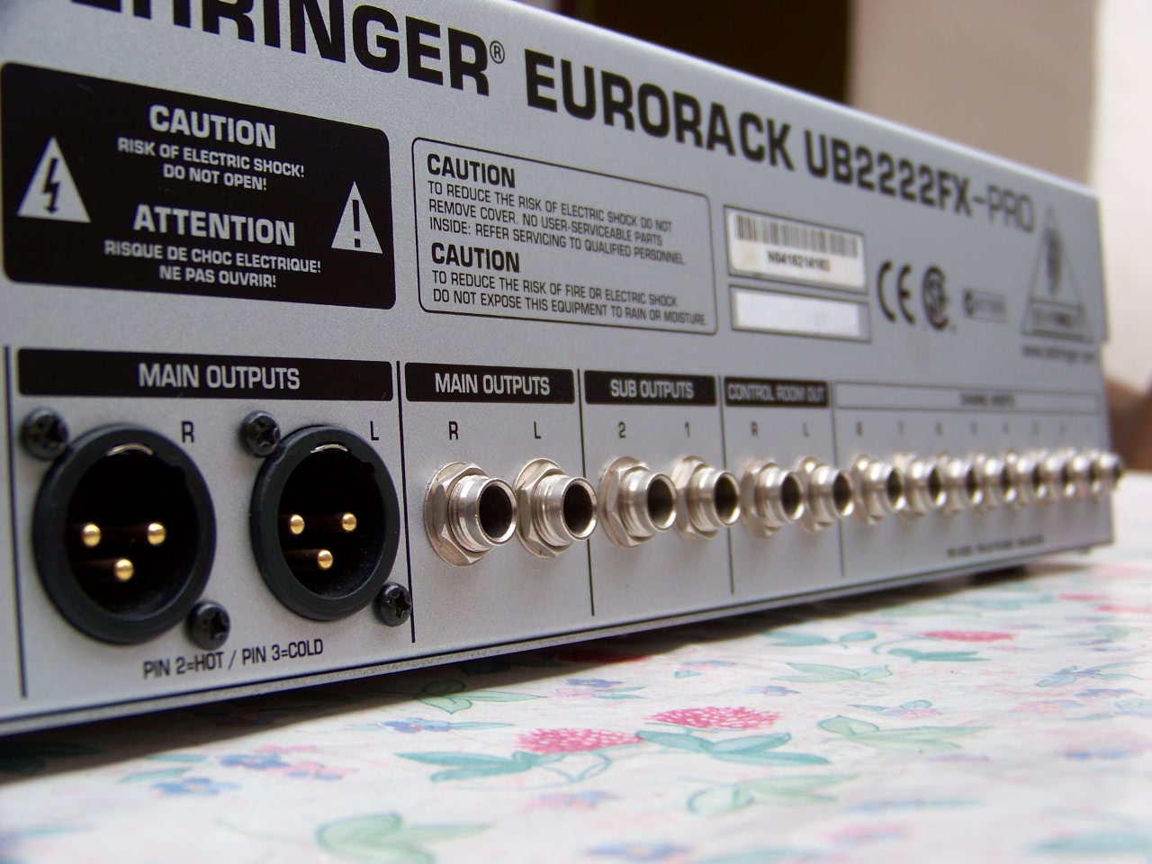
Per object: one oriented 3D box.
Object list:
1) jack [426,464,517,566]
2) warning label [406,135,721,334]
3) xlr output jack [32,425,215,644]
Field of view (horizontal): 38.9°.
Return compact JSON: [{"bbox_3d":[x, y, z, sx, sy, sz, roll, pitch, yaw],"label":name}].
[{"bbox_3d":[-0.012,0.010,0.204,0.007,0.013,0.013,-5,-3,37],"label":"jack"},{"bbox_3d":[0.001,-0.026,0.231,0.001,0.022,0.069,-5,-3,37],"label":"warning label"},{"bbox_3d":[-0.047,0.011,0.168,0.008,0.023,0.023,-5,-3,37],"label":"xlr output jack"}]

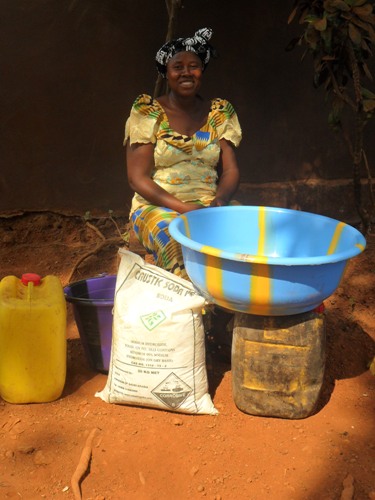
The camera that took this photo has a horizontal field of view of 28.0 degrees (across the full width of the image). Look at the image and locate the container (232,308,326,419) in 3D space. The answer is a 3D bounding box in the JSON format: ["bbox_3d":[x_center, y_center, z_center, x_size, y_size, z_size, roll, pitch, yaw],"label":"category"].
[{"bbox_3d":[0.312,0.339,2.534,0.285,0.375,0.230,4,15,14],"label":"container"}]

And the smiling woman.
[{"bbox_3d":[-0.002,-0.194,2.868,0.500,1.230,0.700,-3,15,-10],"label":"smiling woman"}]

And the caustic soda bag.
[{"bbox_3d":[-0.105,0.253,2.573,0.420,0.520,0.170,4,10,14],"label":"caustic soda bag"}]

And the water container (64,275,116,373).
[{"bbox_3d":[-0.272,0.294,2.864,0.380,0.290,0.380,0,15,0],"label":"water container"}]

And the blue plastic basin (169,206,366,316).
[{"bbox_3d":[0.257,0.051,2.447,0.640,0.225,0.640,4,17,-1],"label":"blue plastic basin"}]

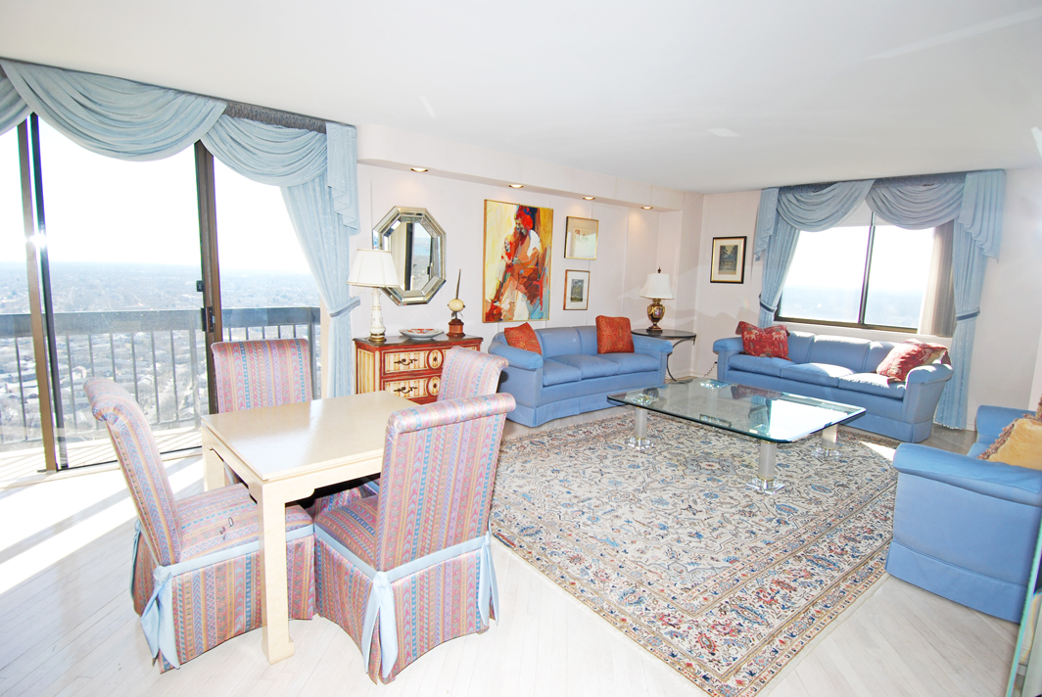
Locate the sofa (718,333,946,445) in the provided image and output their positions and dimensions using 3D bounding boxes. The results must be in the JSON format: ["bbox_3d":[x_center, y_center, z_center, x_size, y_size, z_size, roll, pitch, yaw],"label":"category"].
[{"bbox_3d":[3.364,0.309,5.874,0.969,0.829,2.176,-5,11,-40],"label":"sofa"}]

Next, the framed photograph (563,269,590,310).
[{"bbox_3d":[0.723,-0.743,6.693,0.415,0.501,0.027,-4,10,-37],"label":"framed photograph"}]

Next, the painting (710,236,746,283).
[{"bbox_3d":[2.925,-1.241,7.366,0.027,0.649,0.517,-5,11,-41],"label":"painting"}]

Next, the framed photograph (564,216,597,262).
[{"bbox_3d":[0.769,-1.372,6.559,0.570,0.508,0.037,-5,11,-40],"label":"framed photograph"}]

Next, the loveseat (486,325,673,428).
[{"bbox_3d":[0.709,0.202,6.020,2.338,0.836,0.932,-5,11,-40],"label":"loveseat"}]

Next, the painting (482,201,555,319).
[{"bbox_3d":[-0.016,-0.985,6.087,0.983,1.345,0.037,-4,10,-37],"label":"painting"}]

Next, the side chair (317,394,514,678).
[{"bbox_3d":[-0.433,0.667,2.104,0.510,1.050,0.683,-6,11,-43],"label":"side chair"}]

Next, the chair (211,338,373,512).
[{"bbox_3d":[-1.368,0.500,2.989,0.540,1.009,0.681,-5,11,-40],"label":"chair"}]

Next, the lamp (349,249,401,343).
[{"bbox_3d":[-1.352,-0.497,4.896,0.408,0.843,0.390,-4,10,-37],"label":"lamp"}]

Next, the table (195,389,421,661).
[{"bbox_3d":[-0.887,0.721,2.605,1.014,0.715,1.036,-5,11,-40],"label":"table"}]

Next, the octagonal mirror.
[{"bbox_3d":[-1.065,-0.881,5.020,0.814,0.918,0.059,-5,11,-40],"label":"octagonal mirror"}]

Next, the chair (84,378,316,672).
[{"bbox_3d":[-1.279,0.639,2.095,0.701,1.050,0.510,-5,11,-41],"label":"chair"}]

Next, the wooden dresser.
[{"bbox_3d":[-0.975,0.309,5.059,1.110,0.804,0.459,-5,11,-40],"label":"wooden dresser"}]

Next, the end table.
[{"bbox_3d":[1.965,0.154,7.281,0.915,0.750,0.915,-4,10,-37],"label":"end table"}]

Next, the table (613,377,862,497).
[{"bbox_3d":[1.829,0.677,4.560,1.532,0.394,1.591,-5,11,-40],"label":"table"}]

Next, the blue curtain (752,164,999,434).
[{"bbox_3d":[3.973,-0.605,6.285,0.240,2.655,2.400,-6,11,-43],"label":"blue curtain"}]

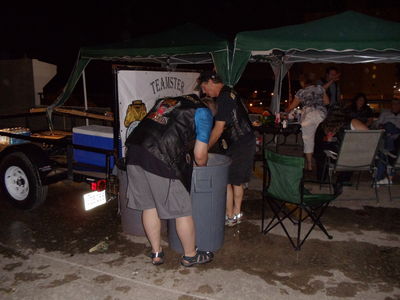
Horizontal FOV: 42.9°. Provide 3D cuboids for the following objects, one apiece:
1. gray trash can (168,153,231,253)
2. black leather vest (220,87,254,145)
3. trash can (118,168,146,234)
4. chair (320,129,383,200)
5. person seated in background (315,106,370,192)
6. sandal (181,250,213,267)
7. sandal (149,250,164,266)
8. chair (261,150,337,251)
[{"bbox_3d":[-0.033,0.507,4.779,0.650,0.820,0.650,0,10,0],"label":"gray trash can"},{"bbox_3d":[0.364,-0.354,5.215,0.320,0.620,0.460,-18,12,-7],"label":"black leather vest"},{"bbox_3d":[-0.547,0.421,5.276,0.640,0.820,0.640,-1,10,-6],"label":"trash can"},{"bbox_3d":[1.925,0.144,6.565,0.580,0.930,0.680,-1,10,-6],"label":"chair"},{"bbox_3d":[1.921,-0.075,7.039,0.580,1.200,0.750,4,11,23],"label":"person seated in background"},{"bbox_3d":[-0.016,0.923,4.452,0.295,0.105,0.110,-6,11,-31],"label":"sandal"},{"bbox_3d":[-0.388,0.917,4.486,0.110,0.105,0.295,-2,10,-11],"label":"sandal"},{"bbox_3d":[0.992,0.443,5.060,0.570,0.850,0.560,-7,12,-34],"label":"chair"}]

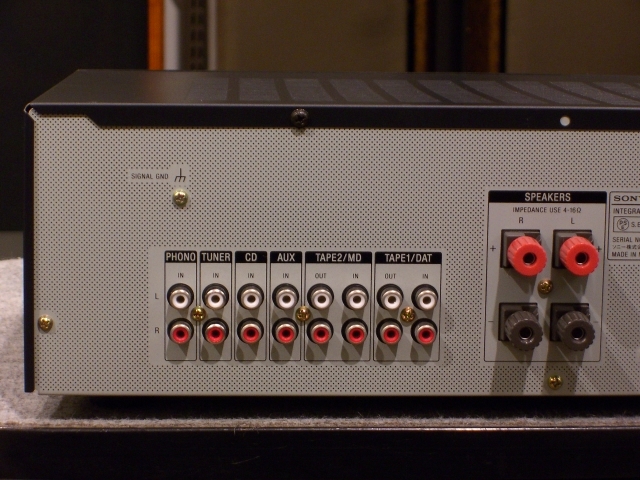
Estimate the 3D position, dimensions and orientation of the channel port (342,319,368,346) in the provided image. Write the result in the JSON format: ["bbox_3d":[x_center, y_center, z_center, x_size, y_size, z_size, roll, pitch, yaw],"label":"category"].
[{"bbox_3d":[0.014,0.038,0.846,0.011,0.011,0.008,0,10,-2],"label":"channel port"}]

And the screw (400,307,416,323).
[{"bbox_3d":[0.036,0.030,0.847,0.006,0.006,0.002,0,9,-3],"label":"screw"}]

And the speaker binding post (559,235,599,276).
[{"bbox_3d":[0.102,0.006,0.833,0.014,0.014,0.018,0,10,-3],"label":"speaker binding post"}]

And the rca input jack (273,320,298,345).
[{"bbox_3d":[-0.014,0.037,0.843,0.011,0.011,0.008,0,9,-3],"label":"rca input jack"}]

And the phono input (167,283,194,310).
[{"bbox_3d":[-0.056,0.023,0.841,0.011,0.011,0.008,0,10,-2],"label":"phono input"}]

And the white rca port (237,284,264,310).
[{"bbox_3d":[-0.027,0.024,0.839,0.011,0.011,0.008,0,10,-3],"label":"white rca port"}]

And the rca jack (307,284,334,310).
[{"bbox_3d":[0.001,0.024,0.841,0.011,0.011,0.008,0,10,-3],"label":"rca jack"}]

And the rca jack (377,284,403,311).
[{"bbox_3d":[0.029,0.024,0.842,0.011,0.011,0.008,0,10,-3],"label":"rca jack"}]

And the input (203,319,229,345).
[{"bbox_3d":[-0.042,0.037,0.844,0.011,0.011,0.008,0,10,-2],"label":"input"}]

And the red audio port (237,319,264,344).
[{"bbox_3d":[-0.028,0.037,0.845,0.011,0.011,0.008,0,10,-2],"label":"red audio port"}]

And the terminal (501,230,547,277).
[{"bbox_3d":[0.081,0.006,0.834,0.016,0.016,0.022,0,10,-3],"label":"terminal"}]

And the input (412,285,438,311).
[{"bbox_3d":[0.042,0.023,0.844,0.011,0.011,0.008,0,9,-3],"label":"input"}]

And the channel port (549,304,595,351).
[{"bbox_3d":[0.102,0.035,0.841,0.016,0.016,0.023,0,10,-2],"label":"channel port"}]

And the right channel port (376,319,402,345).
[{"bbox_3d":[0.028,0.038,0.844,0.011,0.011,0.008,0,10,-3],"label":"right channel port"}]

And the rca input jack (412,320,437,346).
[{"bbox_3d":[0.042,0.038,0.845,0.011,0.011,0.008,0,10,-3],"label":"rca input jack"}]

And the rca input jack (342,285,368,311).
[{"bbox_3d":[0.014,0.023,0.842,0.011,0.011,0.008,0,9,-3],"label":"rca input jack"}]

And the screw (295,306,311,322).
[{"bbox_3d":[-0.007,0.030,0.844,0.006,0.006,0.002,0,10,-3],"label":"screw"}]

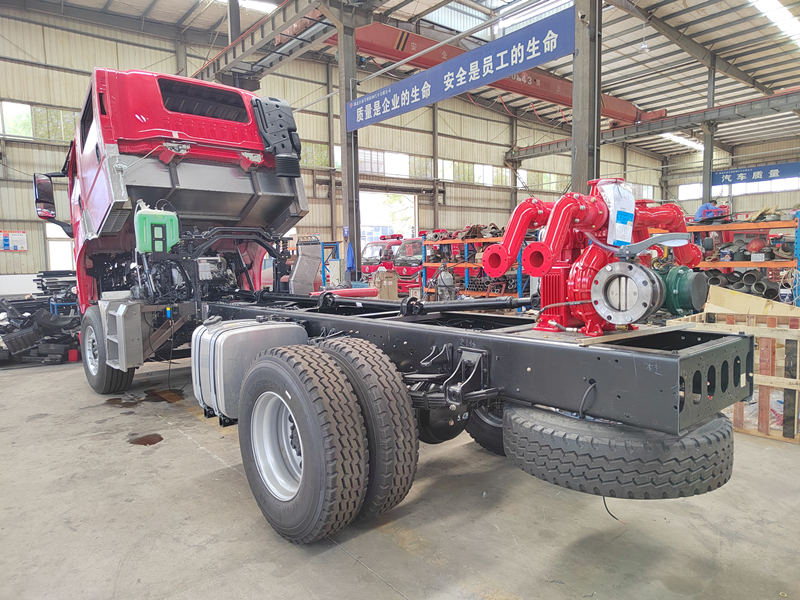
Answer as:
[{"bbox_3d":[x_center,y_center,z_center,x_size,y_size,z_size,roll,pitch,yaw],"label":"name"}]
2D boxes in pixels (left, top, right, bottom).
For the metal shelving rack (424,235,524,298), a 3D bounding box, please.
[{"bbox_3d":[2.010,-0.825,14.848,0.620,2.120,3.650,-5,7,-39],"label":"metal shelving rack"}]

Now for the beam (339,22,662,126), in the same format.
[{"bbox_3d":[5.178,-8.662,21.225,19.400,1.050,0.450,-5,7,-39],"label":"beam"}]

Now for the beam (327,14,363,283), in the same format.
[{"bbox_3d":[-1.087,-3.095,12.365,0.300,6.800,0.300,-5,7,-39],"label":"beam"}]

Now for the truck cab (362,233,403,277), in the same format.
[{"bbox_3d":[-0.423,-1.554,20.752,1.750,1.900,1.900,-5,7,-39],"label":"truck cab"}]

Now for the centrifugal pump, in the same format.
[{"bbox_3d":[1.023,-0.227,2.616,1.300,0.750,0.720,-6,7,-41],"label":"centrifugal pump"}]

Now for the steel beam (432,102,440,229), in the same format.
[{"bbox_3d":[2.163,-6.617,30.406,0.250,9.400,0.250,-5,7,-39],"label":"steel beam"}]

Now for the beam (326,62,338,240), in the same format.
[{"bbox_3d":[-3.284,-6.373,26.009,0.260,10.000,0.260,-5,7,-39],"label":"beam"}]

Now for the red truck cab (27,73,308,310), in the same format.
[{"bbox_3d":[-2.973,-1.284,7.188,2.500,2.200,2.500,-6,-18,-41],"label":"red truck cab"}]

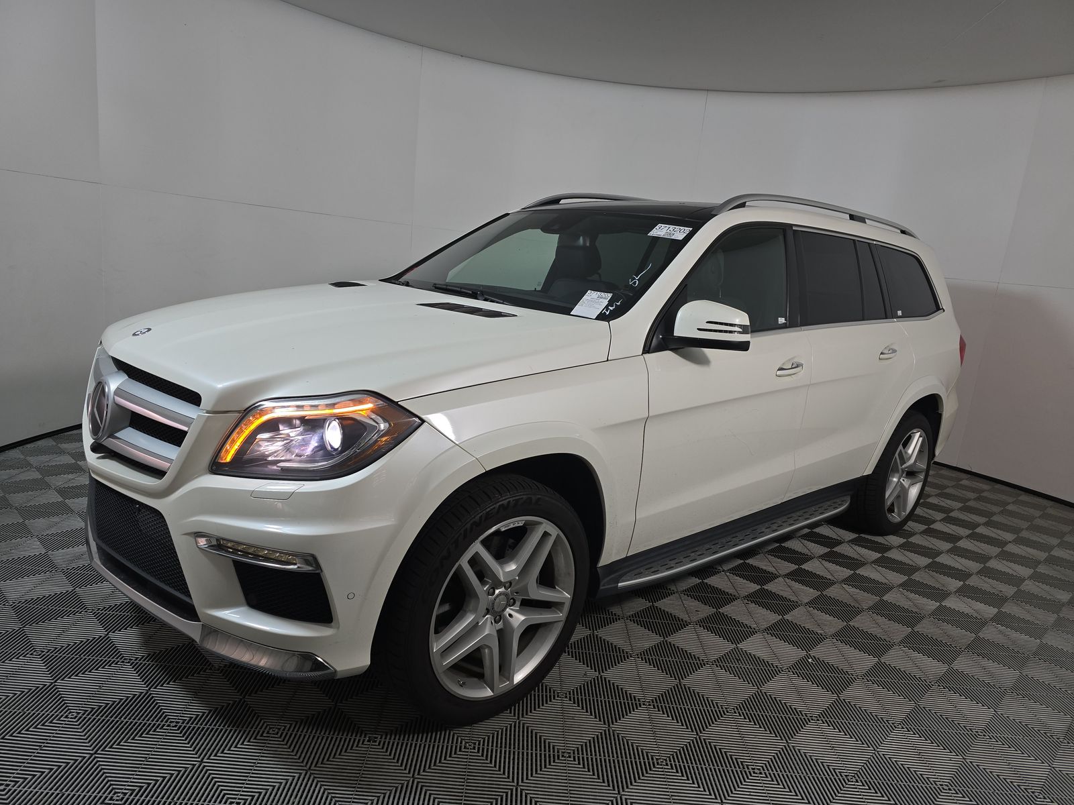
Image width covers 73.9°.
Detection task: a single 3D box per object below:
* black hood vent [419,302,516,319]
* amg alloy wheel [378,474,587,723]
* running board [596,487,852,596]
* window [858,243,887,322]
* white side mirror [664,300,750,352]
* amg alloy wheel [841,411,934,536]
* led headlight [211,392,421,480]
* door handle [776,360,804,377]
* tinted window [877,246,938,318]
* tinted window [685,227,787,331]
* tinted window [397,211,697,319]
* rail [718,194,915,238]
[{"bbox_3d":[-0.239,-0.315,2.449,0.335,0.020,0.120,10,17,27],"label":"black hood vent"},{"bbox_3d":[-0.181,0.580,2.224,0.768,0.765,0.295,-5,16,-44],"label":"amg alloy wheel"},{"bbox_3d":[0.943,0.557,3.160,2.080,0.110,0.180,-5,16,-43],"label":"running board"},{"bbox_3d":[1.714,-0.628,3.691,0.290,0.400,0.045,-5,-4,-43],"label":"window"},{"bbox_3d":[0.583,-0.275,2.510,0.180,0.180,0.250,-5,16,-43],"label":"white side mirror"},{"bbox_3d":[2.083,0.399,4.297,0.768,0.765,0.295,-5,16,-43],"label":"amg alloy wheel"},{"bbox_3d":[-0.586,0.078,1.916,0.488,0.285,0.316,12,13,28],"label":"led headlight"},{"bbox_3d":[1.063,-0.139,3.006,0.215,0.052,0.058,-5,16,-43],"label":"door handle"},{"bbox_3d":[2.126,-0.674,4.089,0.750,0.395,0.060,-5,-4,-43],"label":"tinted window"},{"bbox_3d":[0.810,-0.496,2.857,0.840,0.495,0.060,-5,-4,-43],"label":"tinted window"},{"bbox_3d":[-0.049,-0.659,3.127,0.900,0.120,1.520,-39,36,-29],"label":"tinted window"},{"bbox_3d":[1.561,-0.943,3.718,2.240,0.150,0.075,-7,17,-42],"label":"rail"}]

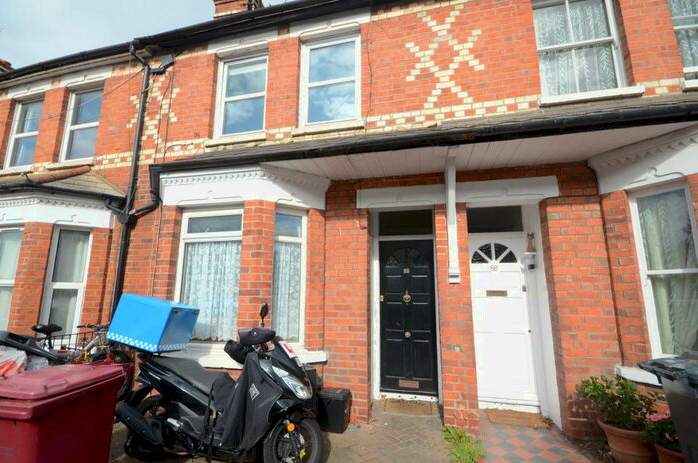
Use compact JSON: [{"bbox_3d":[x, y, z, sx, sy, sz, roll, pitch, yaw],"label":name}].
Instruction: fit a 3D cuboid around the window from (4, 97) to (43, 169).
[{"bbox_3d":[-6.005,-1.844,5.874,0.920,1.310,0.090,-2,-9,15],"label":"window"}]

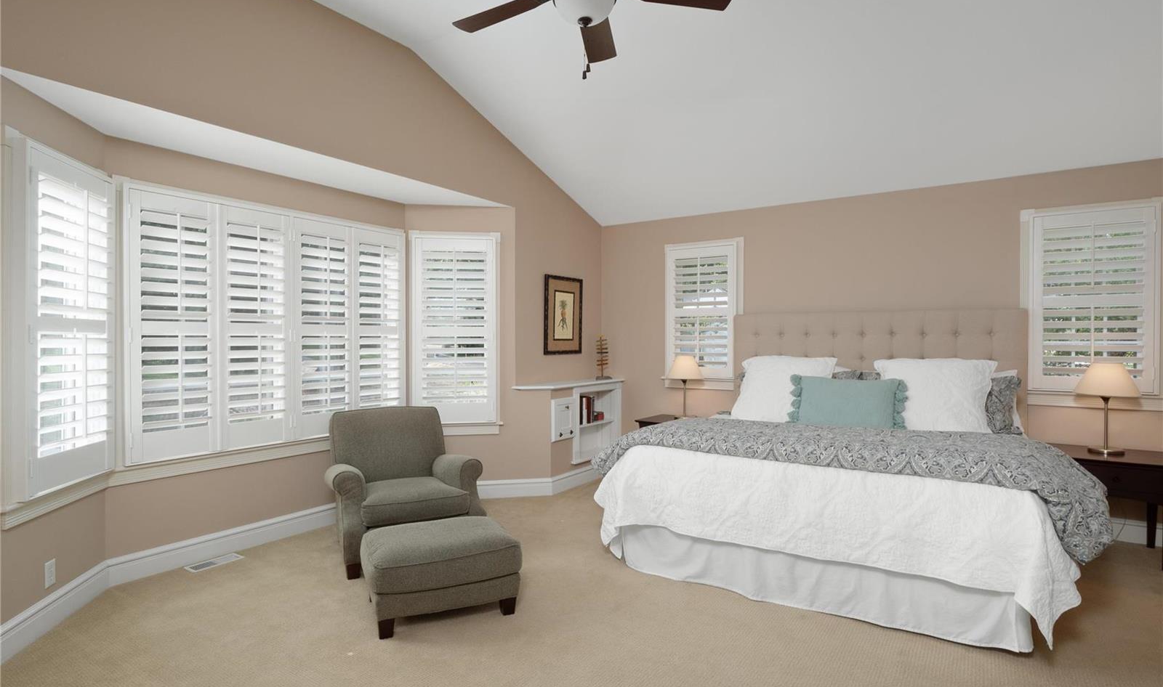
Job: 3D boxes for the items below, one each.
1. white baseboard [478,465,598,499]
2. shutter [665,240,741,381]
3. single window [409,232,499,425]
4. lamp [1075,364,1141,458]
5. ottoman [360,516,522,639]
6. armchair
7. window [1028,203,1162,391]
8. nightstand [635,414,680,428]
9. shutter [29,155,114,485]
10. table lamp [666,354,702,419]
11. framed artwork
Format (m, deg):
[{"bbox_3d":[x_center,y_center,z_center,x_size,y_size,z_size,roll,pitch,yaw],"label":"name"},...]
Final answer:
[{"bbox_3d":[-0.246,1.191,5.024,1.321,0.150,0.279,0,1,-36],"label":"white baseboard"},{"bbox_3d":[1.102,-0.292,5.328,0.700,1.270,0.070,0,0,32],"label":"shutter"},{"bbox_3d":[-1.019,-0.115,4.688,0.702,1.536,0.100,0,1,-10],"label":"single window"},{"bbox_3d":[3.323,0.401,3.681,0.310,0.575,0.310,0,0,32],"label":"lamp"},{"bbox_3d":[-0.690,1.109,2.863,0.680,0.400,0.510,0,0,-20],"label":"ottoman"},{"bbox_3d":[-1.109,0.853,3.616,0.840,0.850,0.840,0,1,-26],"label":"armchair"},{"bbox_3d":[3.322,-0.282,3.793,0.644,1.219,0.075,0,1,33],"label":"window"},{"bbox_3d":[0.879,0.966,5.067,0.620,0.600,0.490,0,1,33],"label":"nightstand"},{"bbox_3d":[-2.439,-0.103,2.763,0.070,1.530,0.640,0,0,-11],"label":"shutter"},{"bbox_3d":[0.903,0.384,5.070,0.300,0.562,0.300,0,1,33],"label":"table lamp"},{"bbox_3d":[-0.158,-0.255,5.348,0.030,0.710,0.600,0,1,34],"label":"framed artwork"}]

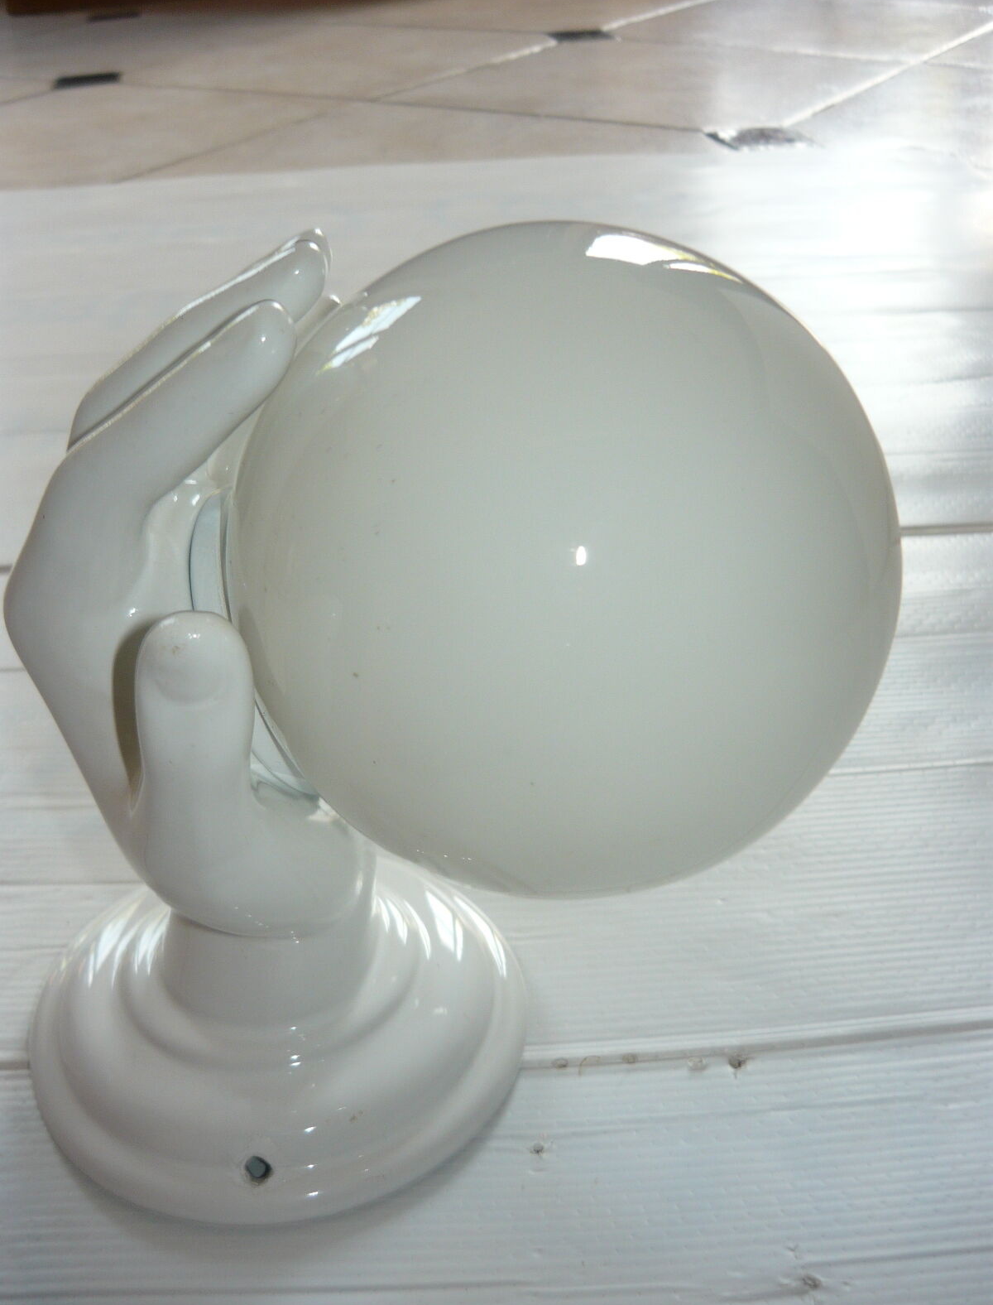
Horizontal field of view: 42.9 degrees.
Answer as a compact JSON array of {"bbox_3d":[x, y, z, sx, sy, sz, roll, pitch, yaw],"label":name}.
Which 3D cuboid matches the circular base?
[{"bbox_3d":[-0.061,0.078,0.358,0.144,0.065,0.144,1,31,-1],"label":"circular base"}]

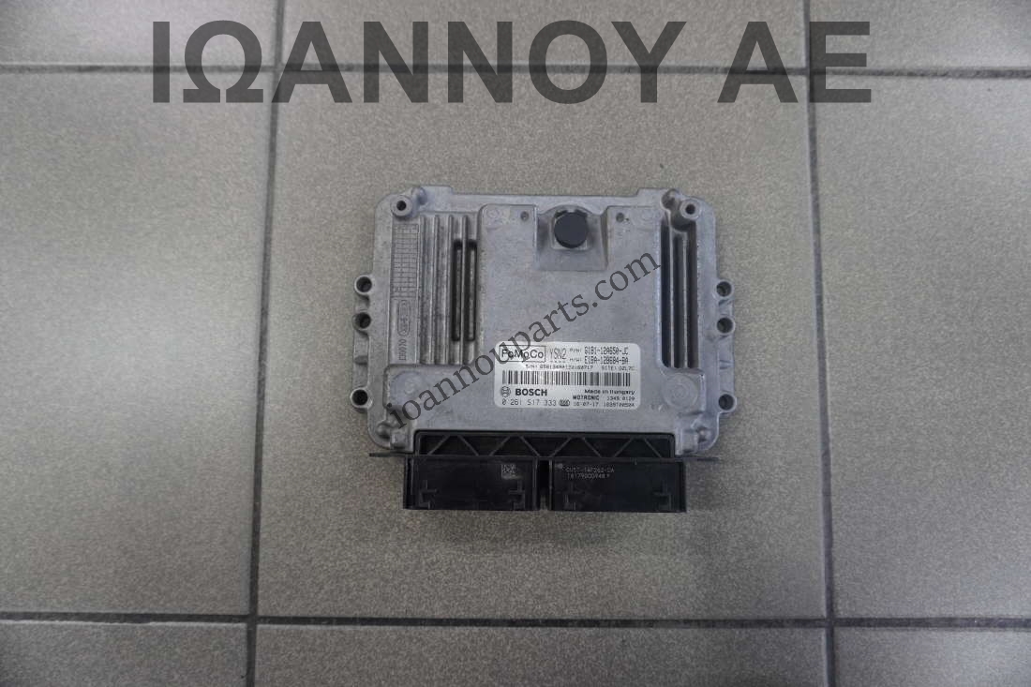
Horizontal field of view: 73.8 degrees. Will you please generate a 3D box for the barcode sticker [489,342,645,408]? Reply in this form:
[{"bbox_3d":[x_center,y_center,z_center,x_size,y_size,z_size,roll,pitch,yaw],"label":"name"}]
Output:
[{"bbox_3d":[0.026,0.016,0.343,0.073,0.001,0.033,1,85,0],"label":"barcode sticker"}]

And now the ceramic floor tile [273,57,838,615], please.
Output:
[{"bbox_3d":[0.015,-0.004,0.382,0.300,0.009,0.300,0,85,0],"label":"ceramic floor tile"}]

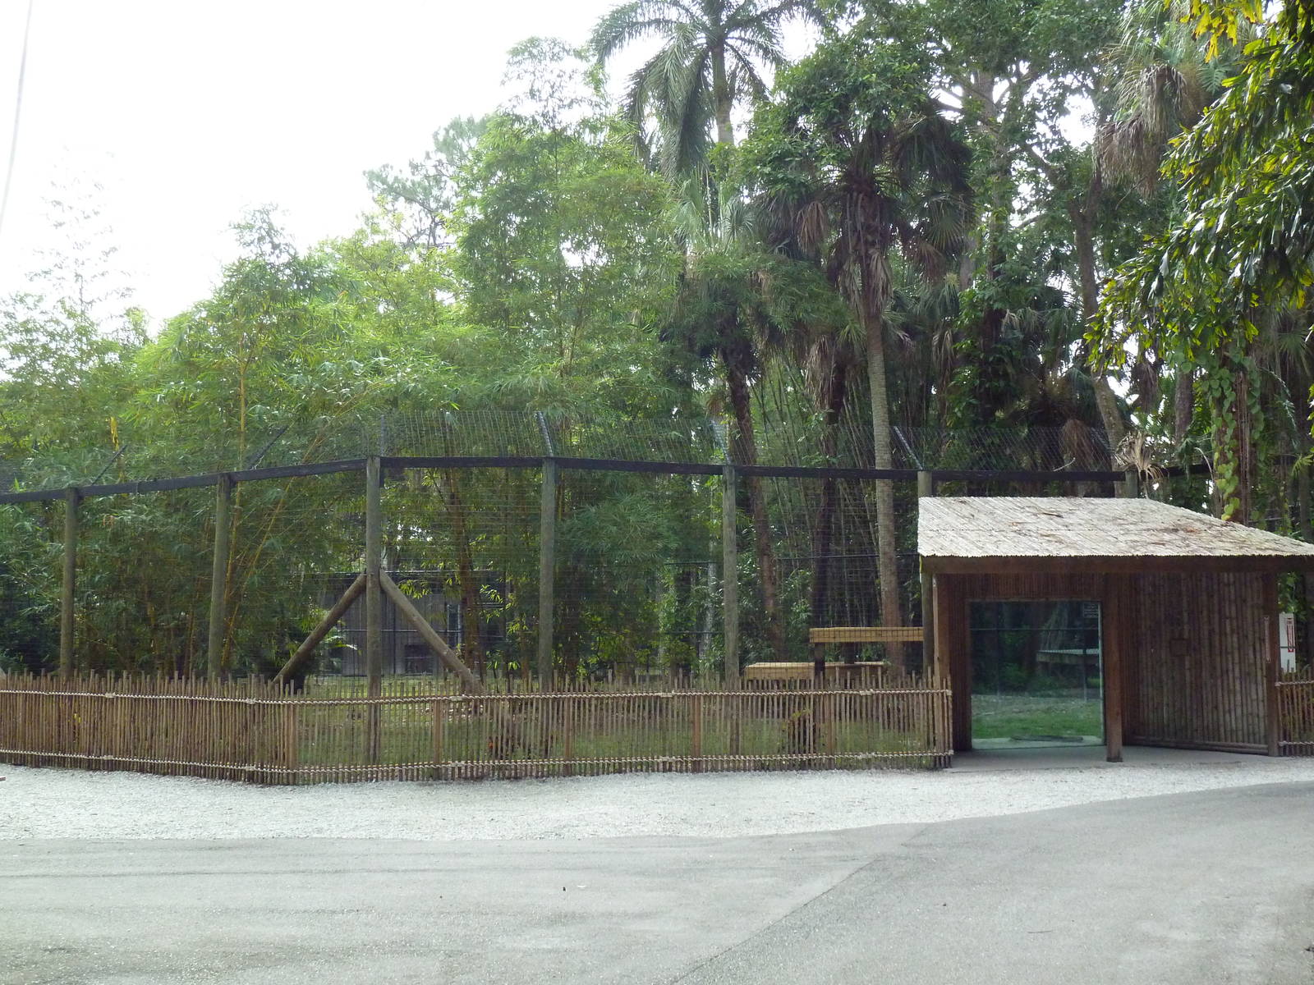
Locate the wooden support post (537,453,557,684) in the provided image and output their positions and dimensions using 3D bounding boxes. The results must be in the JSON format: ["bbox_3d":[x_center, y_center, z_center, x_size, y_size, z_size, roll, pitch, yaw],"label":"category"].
[{"bbox_3d":[-1.251,1.339,19.031,0.150,3.477,0.150,0,-4,0],"label":"wooden support post"}]

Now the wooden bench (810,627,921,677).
[{"bbox_3d":[2.972,2.644,23.243,1.800,1.477,1.200,0,-4,0],"label":"wooden bench"}]

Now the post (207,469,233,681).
[{"bbox_3d":[-5.345,1.457,20.328,0.160,3.416,0.160,2,-4,0],"label":"post"}]

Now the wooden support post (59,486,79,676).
[{"bbox_3d":[-7.687,1.607,21.826,0.160,3.345,0.160,0,-4,0],"label":"wooden support post"}]

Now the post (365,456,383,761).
[{"bbox_3d":[-3.166,1.323,18.730,0.150,3.457,0.150,-1,-4,0],"label":"post"}]

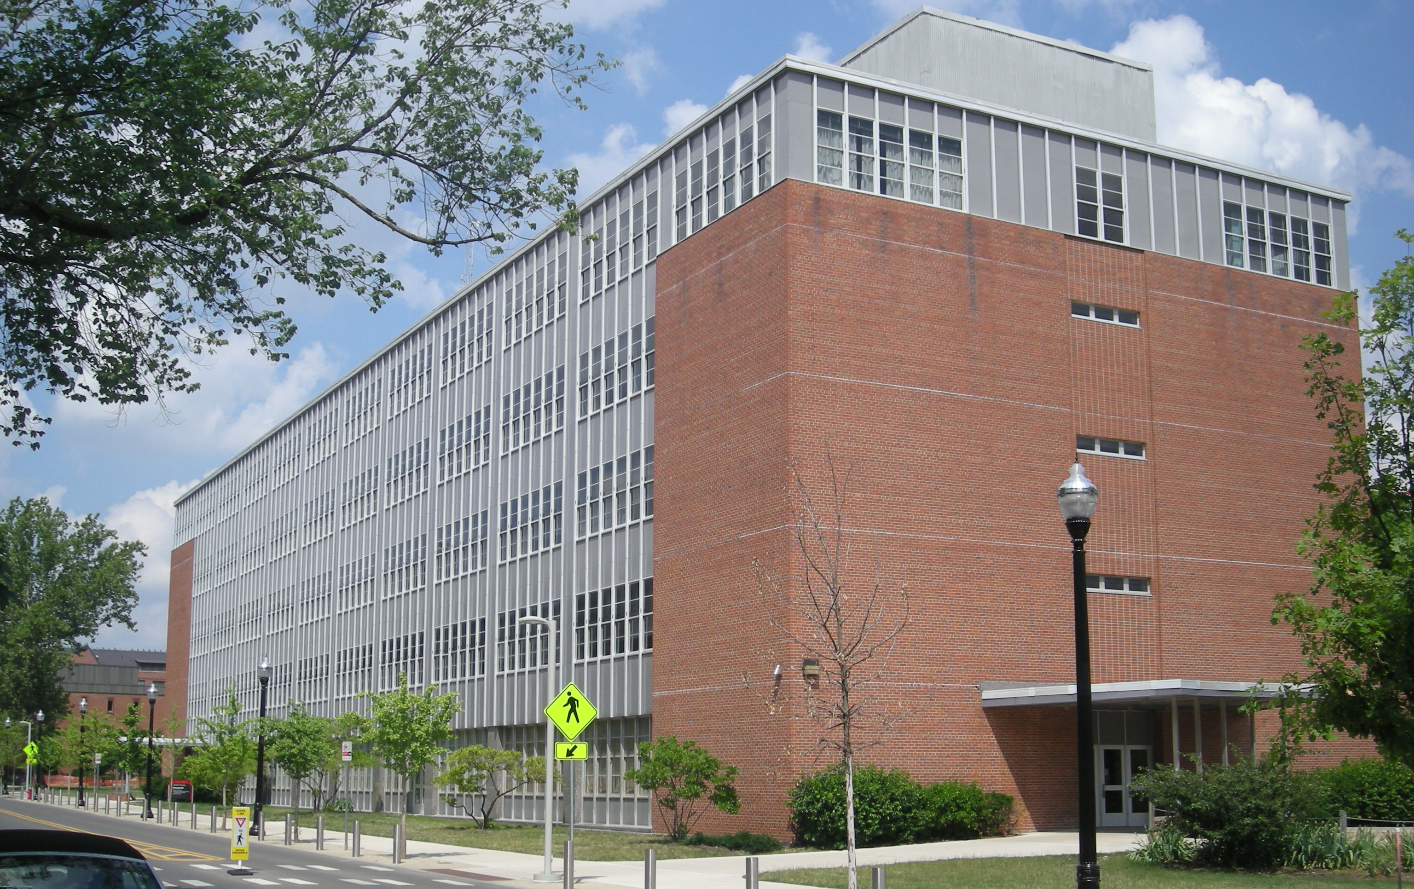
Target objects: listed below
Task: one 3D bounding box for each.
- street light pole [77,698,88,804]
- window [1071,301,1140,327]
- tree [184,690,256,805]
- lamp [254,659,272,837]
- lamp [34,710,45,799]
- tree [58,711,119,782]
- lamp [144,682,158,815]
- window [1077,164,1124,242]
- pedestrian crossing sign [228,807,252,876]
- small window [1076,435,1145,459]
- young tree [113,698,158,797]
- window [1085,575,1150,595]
[{"bbox_3d":[-30.425,15.062,87.986,0.500,5.250,0.500,5,-11,-26],"label":"street light pole"},{"bbox_3d":[10.717,-3.471,48.165,2.481,0.465,0.180,6,-12,-30],"label":"window"},{"bbox_3d":[-15.537,10.049,57.922,2.100,4.648,2.100,5,-11,-26],"label":"tree"},{"bbox_3d":[-13.548,9.128,54.640,0.500,5.300,0.500,5,-11,-26],"label":"lamp"},{"bbox_3d":[-39.994,18.667,108.034,0.500,5.300,0.500,5,-11,-26],"label":"lamp"},{"bbox_3d":[-28.318,14.510,82.898,2.400,4.467,2.400,5,-11,-26],"label":"tree"},{"bbox_3d":[-22.322,12.327,72.468,0.500,5.300,0.500,5,-11,-26],"label":"lamp"},{"bbox_3d":[10.662,-6.468,48.682,1.766,1.998,0.180,6,-12,-30],"label":"window"},{"bbox_3d":[-8.325,7.082,32.151,0.410,1.160,0.320,5,-11,-24],"label":"pedestrian crossing sign"},{"bbox_3d":[10.707,0.100,47.503,2.469,0.456,0.180,6,-12,-30],"label":"small window"},{"bbox_3d":[-23.138,12.656,72.687,1.777,4.583,1.777,5,-11,-26],"label":"young tree"},{"bbox_3d":[10.815,3.689,47.343,2.292,0.479,0.150,6,-12,-30],"label":"window"}]

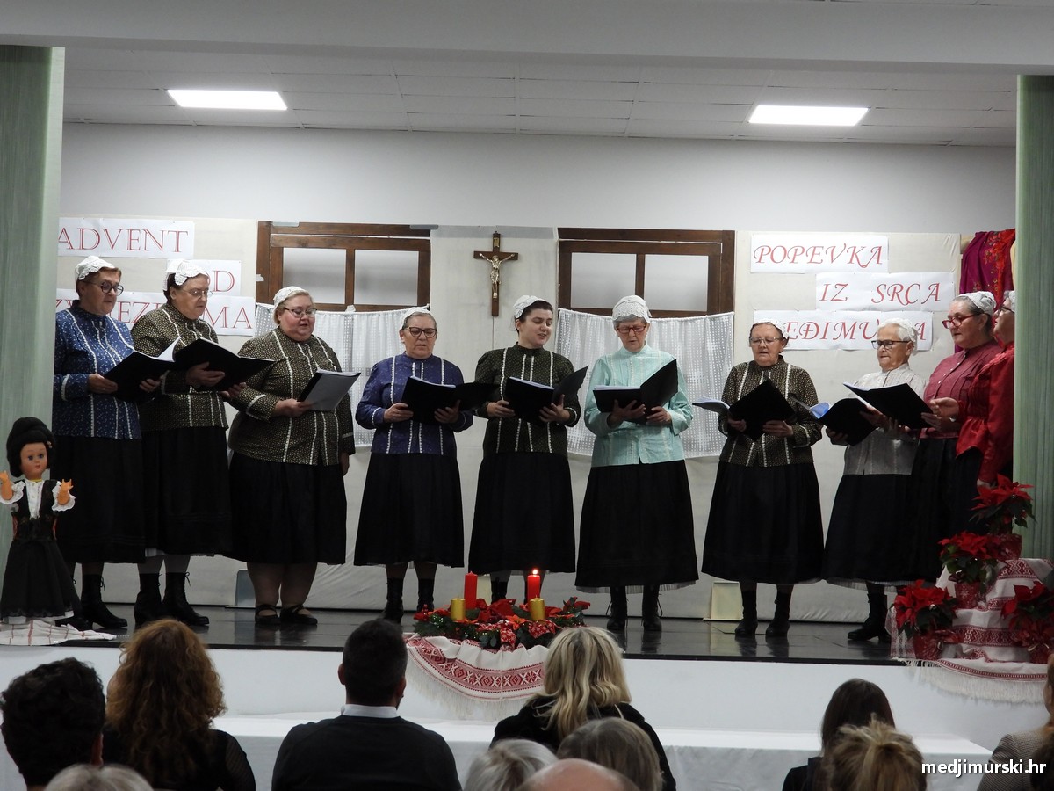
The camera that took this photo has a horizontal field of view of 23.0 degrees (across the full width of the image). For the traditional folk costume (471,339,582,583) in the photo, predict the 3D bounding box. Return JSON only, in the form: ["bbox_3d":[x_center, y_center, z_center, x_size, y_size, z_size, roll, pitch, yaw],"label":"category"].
[{"bbox_3d":[-0.007,0.328,13.150,0.570,1.200,0.480,2,-2,-3],"label":"traditional folk costume"}]

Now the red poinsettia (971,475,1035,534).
[{"bbox_3d":[2.136,0.490,11.600,0.285,0.270,0.280,2,-2,0],"label":"red poinsettia"}]

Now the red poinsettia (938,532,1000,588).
[{"bbox_3d":[1.877,0.699,10.983,0.250,0.235,0.250,2,-2,0],"label":"red poinsettia"}]

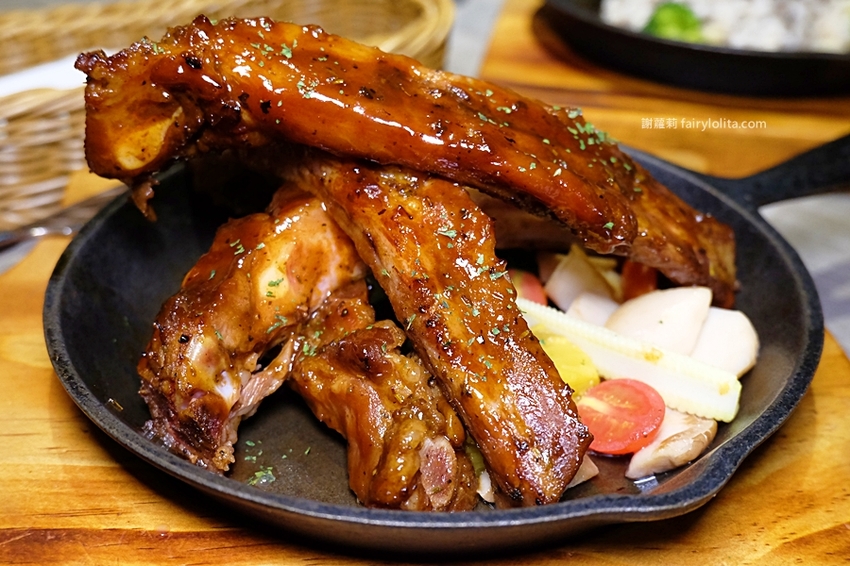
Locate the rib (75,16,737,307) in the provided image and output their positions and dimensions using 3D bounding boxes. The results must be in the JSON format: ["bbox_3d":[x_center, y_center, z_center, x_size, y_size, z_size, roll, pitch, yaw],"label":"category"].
[{"bbox_3d":[-0.003,-0.038,0.313,0.208,0.043,0.048,10,42,-12],"label":"rib"}]

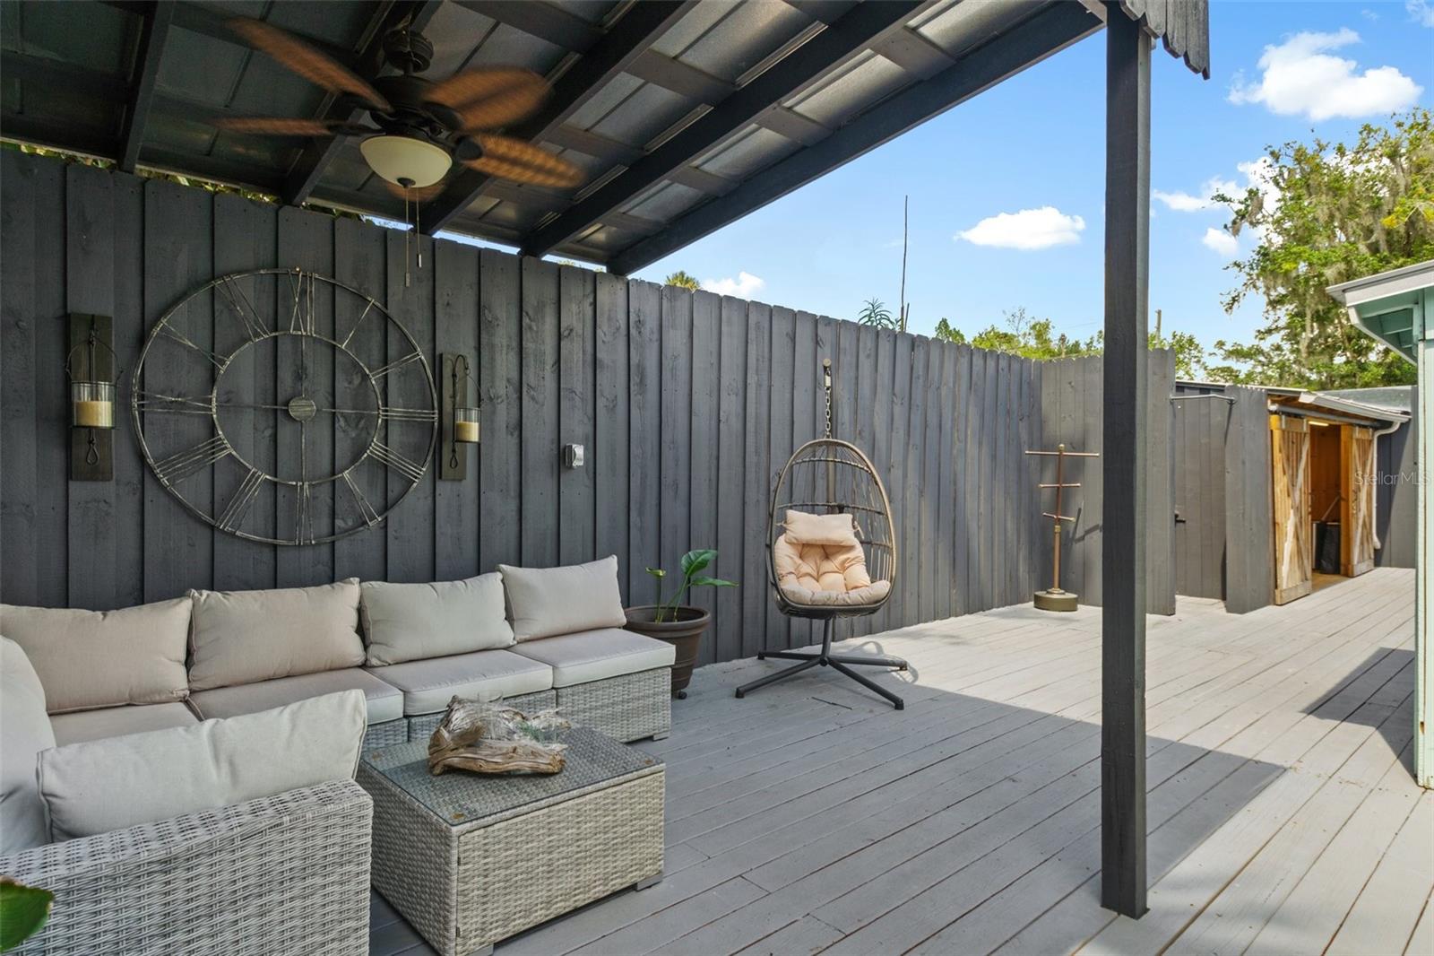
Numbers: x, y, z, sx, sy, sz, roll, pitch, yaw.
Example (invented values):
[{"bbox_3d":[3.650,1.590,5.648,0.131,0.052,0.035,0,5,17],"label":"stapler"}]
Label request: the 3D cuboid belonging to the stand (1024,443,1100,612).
[{"bbox_3d":[3.269,0.455,7.216,0.719,1.579,0.627,0,0,6],"label":"stand"}]

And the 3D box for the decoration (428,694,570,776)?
[{"bbox_3d":[-0.673,0.810,2.449,0.435,0.182,0.324,0,0,0],"label":"decoration"}]

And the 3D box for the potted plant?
[{"bbox_3d":[-0.223,0.825,4.341,0.658,0.840,0.546,0,0,0],"label":"potted plant"}]

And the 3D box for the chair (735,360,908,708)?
[{"bbox_3d":[0.665,0.261,4.635,1.052,1.968,1.063,0,0,2],"label":"chair"}]

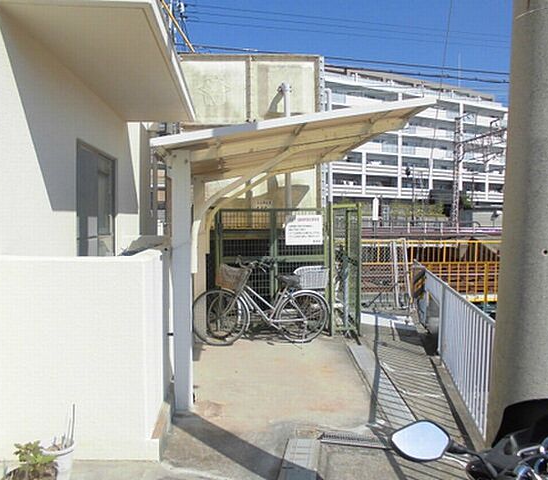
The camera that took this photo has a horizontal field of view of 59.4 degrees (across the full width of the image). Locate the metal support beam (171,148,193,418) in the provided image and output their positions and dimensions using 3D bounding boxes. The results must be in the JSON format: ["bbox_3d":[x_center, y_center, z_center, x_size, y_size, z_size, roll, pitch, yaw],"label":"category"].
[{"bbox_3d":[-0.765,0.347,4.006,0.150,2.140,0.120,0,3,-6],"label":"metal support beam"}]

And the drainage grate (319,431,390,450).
[{"bbox_3d":[0.603,1.464,3.458,0.511,0.030,0.153,1,3,14],"label":"drainage grate"}]

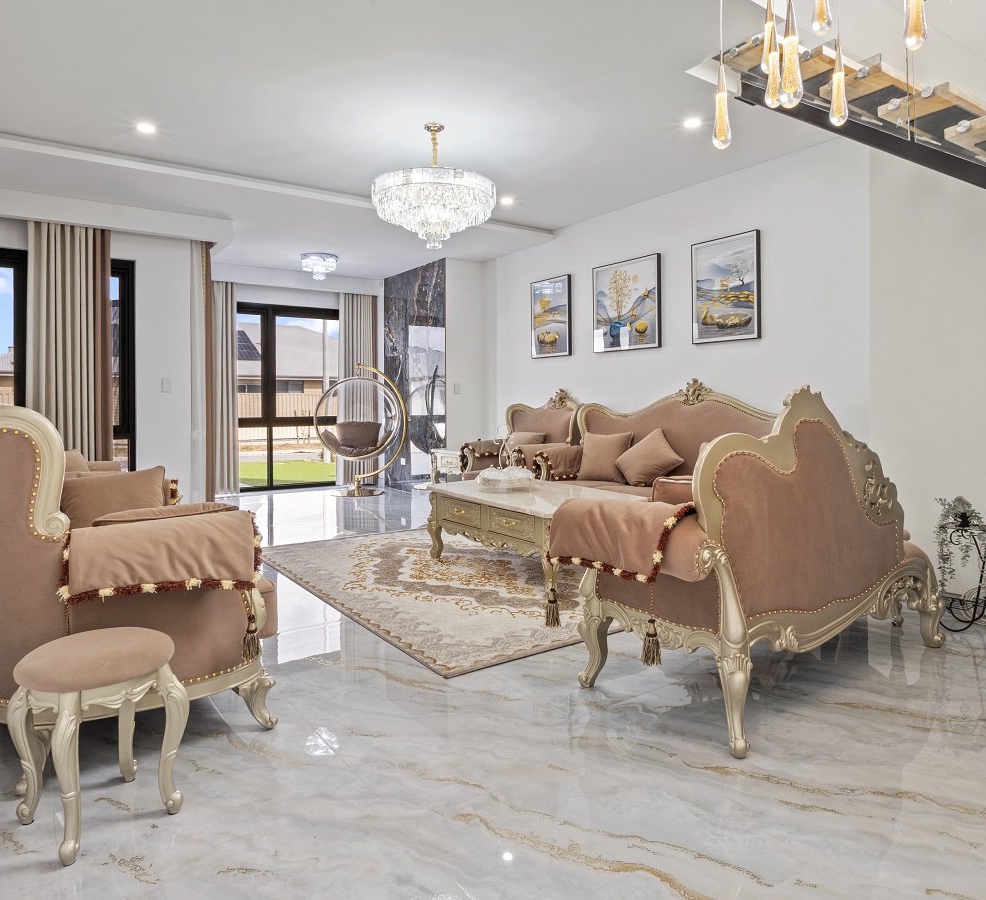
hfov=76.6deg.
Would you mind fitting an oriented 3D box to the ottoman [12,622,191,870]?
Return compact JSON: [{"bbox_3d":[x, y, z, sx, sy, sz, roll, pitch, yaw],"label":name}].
[{"bbox_3d":[-1.013,0.739,1.628,0.375,0.445,0.375,2,5,37],"label":"ottoman"}]

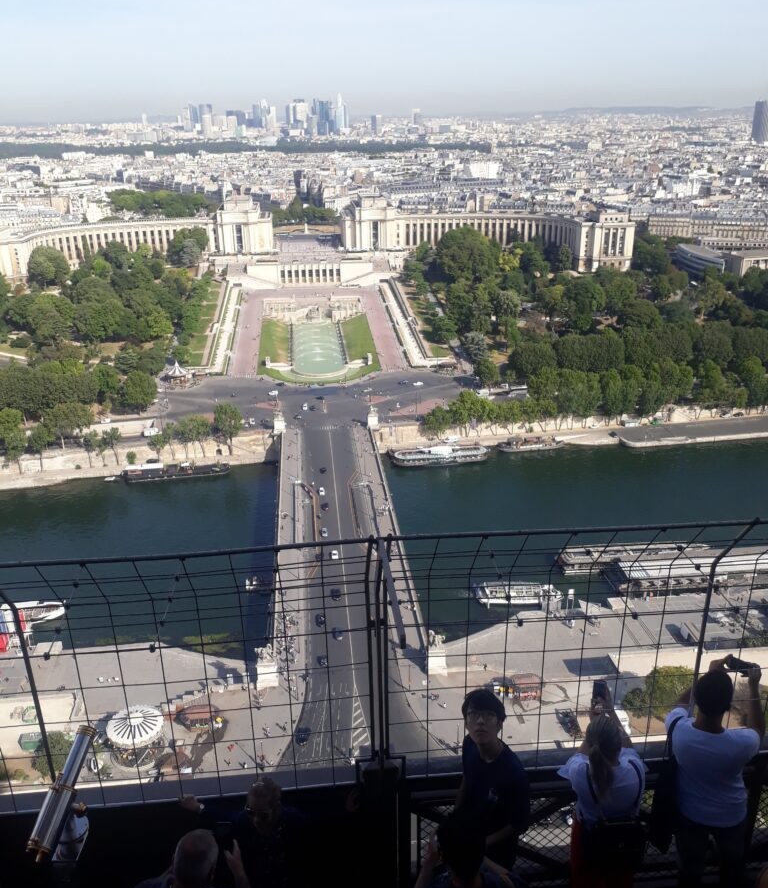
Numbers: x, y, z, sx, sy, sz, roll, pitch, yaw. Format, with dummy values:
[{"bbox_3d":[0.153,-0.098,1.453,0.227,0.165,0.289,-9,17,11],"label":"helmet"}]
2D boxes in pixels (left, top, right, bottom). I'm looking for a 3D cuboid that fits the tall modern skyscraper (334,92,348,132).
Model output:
[{"bbox_3d":[-221.793,-1727.082,4192.817,70.000,230.000,62.000,-1,23,-3],"label":"tall modern skyscraper"}]

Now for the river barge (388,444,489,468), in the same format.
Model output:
[{"bbox_3d":[21.576,4.064,314.139,40.300,5.200,8.500,-4,23,-9],"label":"river barge"}]

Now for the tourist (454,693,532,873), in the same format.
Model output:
[{"bbox_3d":[0.523,1.940,3.920,0.500,1.720,0.320,12,25,26],"label":"tourist"}]

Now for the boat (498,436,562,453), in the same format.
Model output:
[{"bbox_3d":[60.301,-0.053,326.732,27.500,3.600,5.400,-4,23,-10],"label":"boat"}]

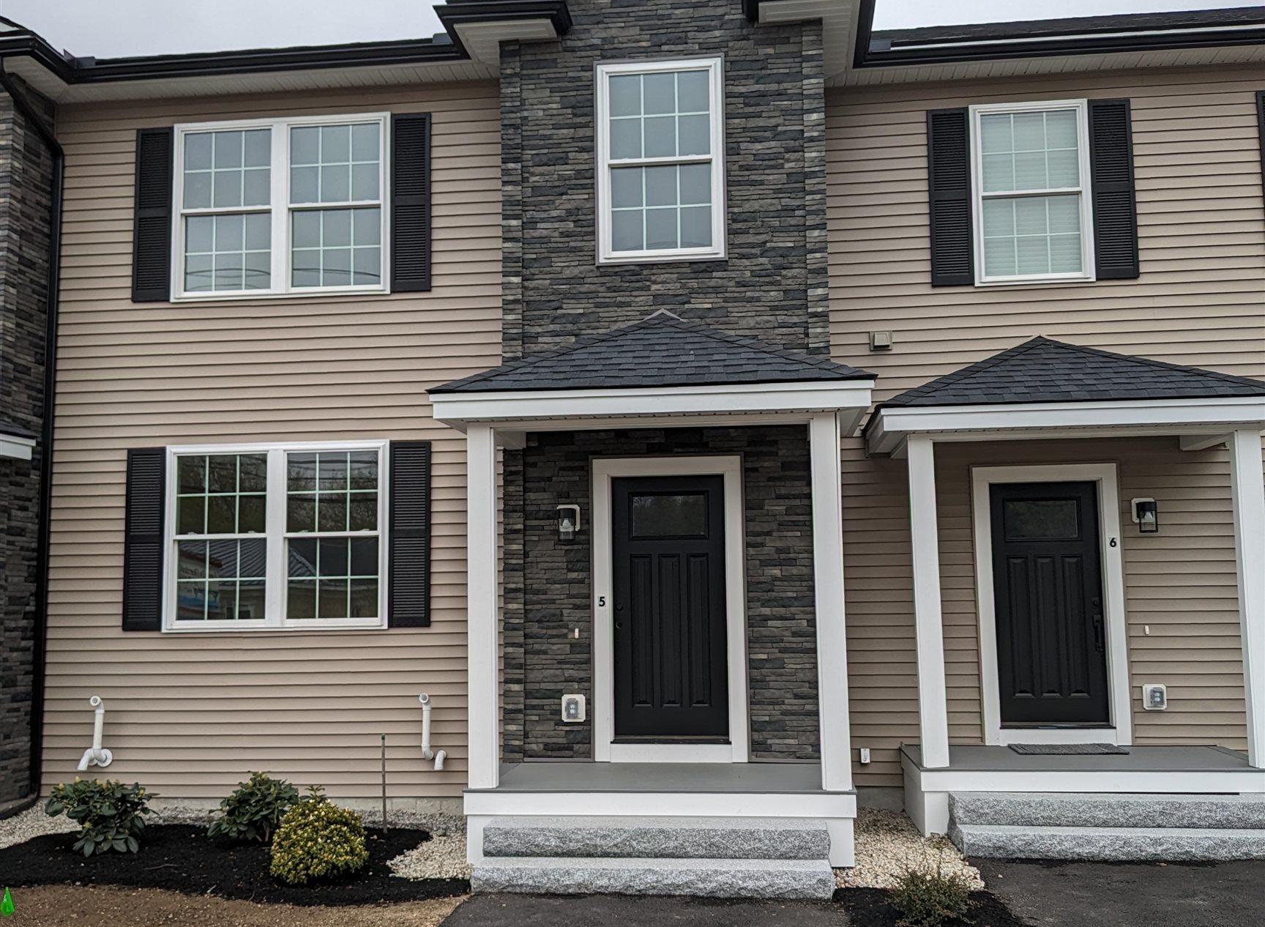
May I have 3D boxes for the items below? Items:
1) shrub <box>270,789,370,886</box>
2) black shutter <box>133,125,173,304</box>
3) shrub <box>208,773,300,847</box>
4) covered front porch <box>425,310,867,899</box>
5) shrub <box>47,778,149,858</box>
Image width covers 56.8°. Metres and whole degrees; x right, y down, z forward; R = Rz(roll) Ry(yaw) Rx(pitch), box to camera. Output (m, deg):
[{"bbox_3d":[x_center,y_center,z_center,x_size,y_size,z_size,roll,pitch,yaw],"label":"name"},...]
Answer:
[{"bbox_3d":[-2.031,2.397,7.619,0.660,0.520,0.600,-1,-6,6],"label":"shrub"},{"bbox_3d":[-4.206,-2.191,10.283,0.355,1.565,0.035,-1,-6,6],"label":"black shutter"},{"bbox_3d":[-2.746,2.515,8.571,0.740,0.490,0.660,-1,-6,6],"label":"shrub"},{"bbox_3d":[0.193,0.722,8.172,2.900,3.905,1.540,-1,-6,6],"label":"covered front porch"},{"bbox_3d":[-3.876,2.538,8.479,0.790,0.470,0.650,-1,-6,6],"label":"shrub"}]

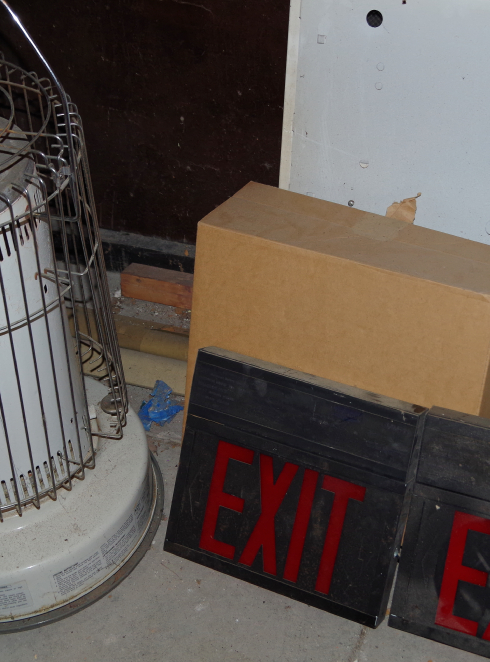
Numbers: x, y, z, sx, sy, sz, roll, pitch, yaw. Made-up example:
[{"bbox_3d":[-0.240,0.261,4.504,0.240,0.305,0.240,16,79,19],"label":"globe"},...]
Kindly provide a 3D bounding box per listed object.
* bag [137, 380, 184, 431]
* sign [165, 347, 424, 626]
[{"bbox_3d":[-0.133,0.114,1.796,0.080,0.036,0.100,-3,39,0],"label":"bag"},{"bbox_3d":[0.059,0.196,1.498,0.301,0.282,0.043,16,15,22],"label":"sign"}]

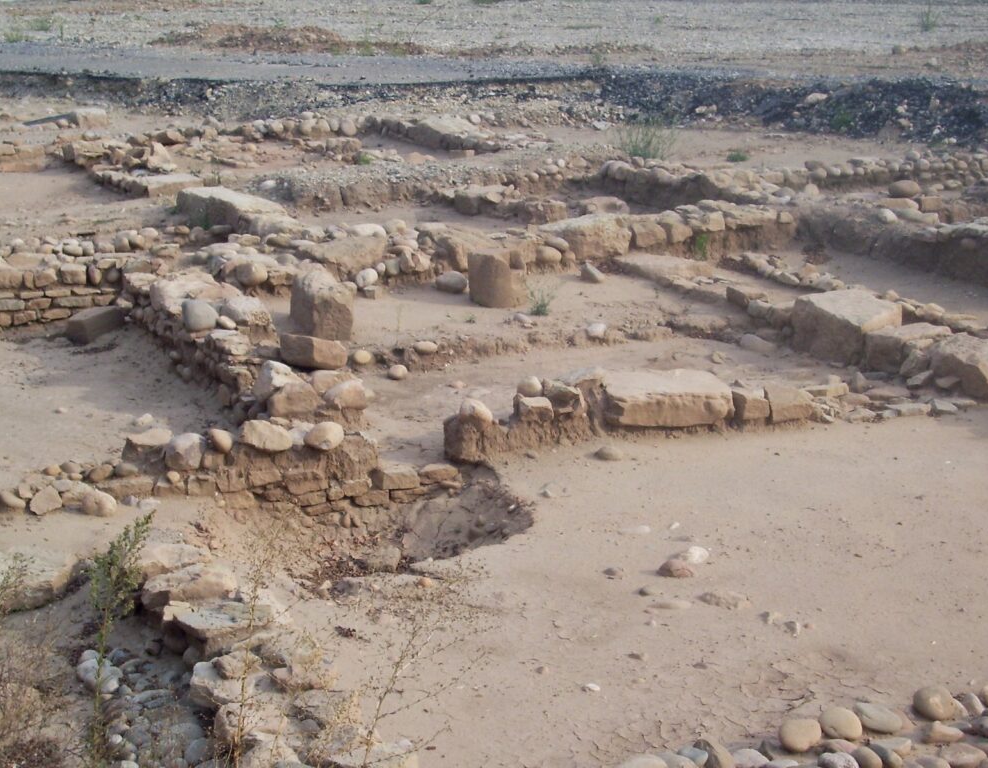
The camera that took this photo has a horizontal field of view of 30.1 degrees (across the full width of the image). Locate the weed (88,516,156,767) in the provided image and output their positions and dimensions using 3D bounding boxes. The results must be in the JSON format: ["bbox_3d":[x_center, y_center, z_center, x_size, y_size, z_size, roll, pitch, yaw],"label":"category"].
[{"bbox_3d":[-1.463,0.997,7.183,0.270,1.050,0.270,0,17,0],"label":"weed"}]

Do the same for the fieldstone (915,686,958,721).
[{"bbox_3d":[1.817,1.288,7.539,0.185,0.135,0.165,0,15,0],"label":"fieldstone"}]

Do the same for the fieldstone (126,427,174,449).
[{"bbox_3d":[-2.023,0.287,10.748,0.265,0.120,0.210,0,15,0],"label":"fieldstone"}]

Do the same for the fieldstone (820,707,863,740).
[{"bbox_3d":[1.482,1.448,7.820,0.185,0.130,0.165,0,17,0],"label":"fieldstone"}]

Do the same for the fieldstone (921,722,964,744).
[{"bbox_3d":[1.796,1.375,7.312,0.170,0.085,0.125,0,15,0],"label":"fieldstone"}]

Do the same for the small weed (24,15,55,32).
[{"bbox_3d":[-7.680,-6.094,31.000,0.450,0.270,0.400,0,16,0],"label":"small weed"}]

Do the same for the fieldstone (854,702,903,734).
[{"bbox_3d":[1.660,1.436,7.898,0.215,0.110,0.160,8,19,24],"label":"fieldstone"}]

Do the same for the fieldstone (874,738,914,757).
[{"bbox_3d":[1.676,1.521,7.674,0.175,0.070,0.120,0,17,0],"label":"fieldstone"}]

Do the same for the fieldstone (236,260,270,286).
[{"bbox_3d":[-1.922,-0.896,14.570,0.270,0.200,0.220,0,15,0],"label":"fieldstone"}]

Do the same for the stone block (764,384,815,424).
[{"bbox_3d":[2.068,0.142,12.850,0.280,0.160,0.290,-3,17,-11],"label":"stone block"}]

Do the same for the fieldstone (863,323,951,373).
[{"bbox_3d":[2.949,-0.260,13.050,0.500,0.250,0.290,-11,20,-31],"label":"fieldstone"}]

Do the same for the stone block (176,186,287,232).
[{"bbox_3d":[-2.470,-1.606,17.245,0.460,0.280,1.250,-8,17,-29],"label":"stone block"}]

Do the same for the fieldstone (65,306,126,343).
[{"bbox_3d":[-3.209,-0.470,14.750,0.190,0.180,0.570,6,18,18],"label":"fieldstone"}]

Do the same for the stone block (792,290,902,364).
[{"bbox_3d":[2.786,-0.454,14.500,0.570,0.360,0.740,-6,17,-19],"label":"stone block"}]

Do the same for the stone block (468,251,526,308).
[{"bbox_3d":[0.029,-0.886,15.400,0.480,0.420,0.480,0,17,0],"label":"stone block"}]

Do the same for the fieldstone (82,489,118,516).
[{"bbox_3d":[-2.386,0.716,11.100,0.230,0.150,0.180,-3,17,-10],"label":"fieldstone"}]

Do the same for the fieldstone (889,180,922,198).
[{"bbox_3d":[4.303,-2.036,19.200,0.330,0.170,0.260,0,17,0],"label":"fieldstone"}]

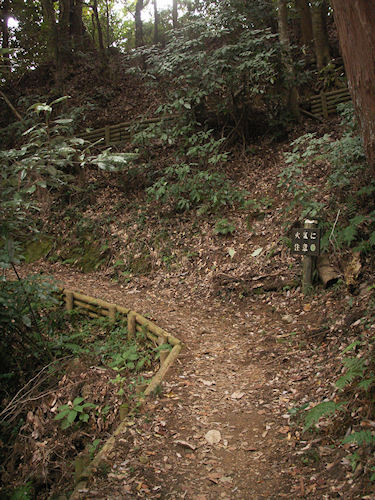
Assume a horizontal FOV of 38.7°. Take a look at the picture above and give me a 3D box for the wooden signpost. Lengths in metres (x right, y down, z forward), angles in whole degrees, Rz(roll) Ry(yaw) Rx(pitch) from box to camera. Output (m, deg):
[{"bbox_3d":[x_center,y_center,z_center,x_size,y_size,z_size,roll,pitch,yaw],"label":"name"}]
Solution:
[{"bbox_3d":[1.256,0.079,5.500,0.155,0.760,0.360,-3,6,-40],"label":"wooden signpost"}]

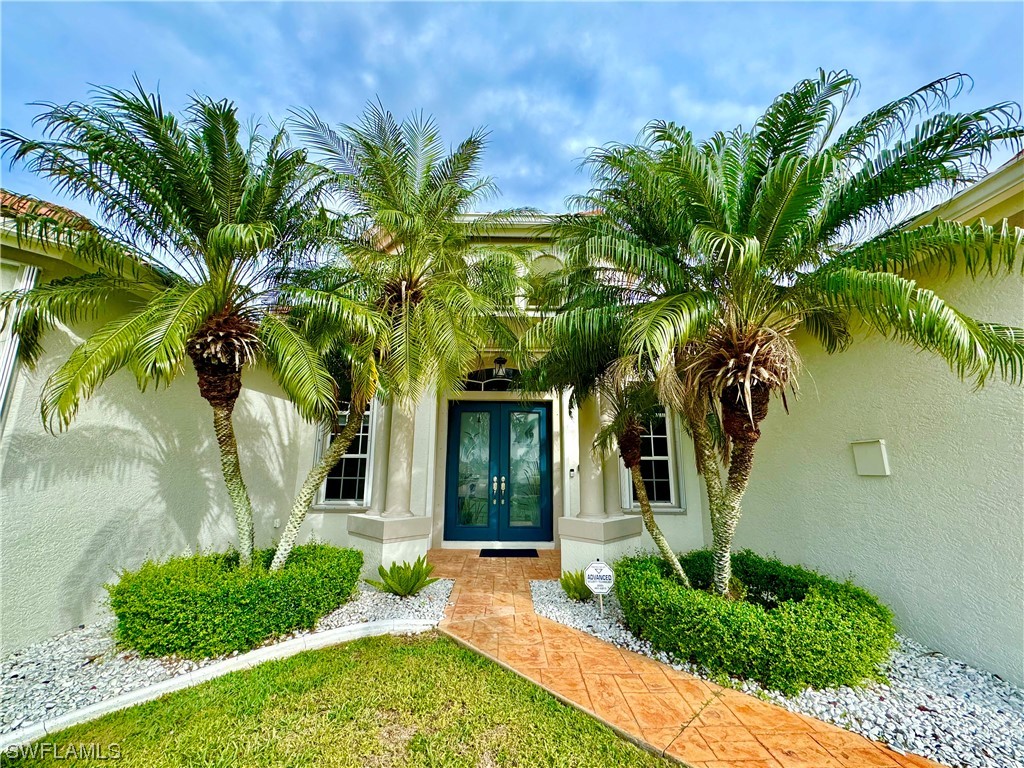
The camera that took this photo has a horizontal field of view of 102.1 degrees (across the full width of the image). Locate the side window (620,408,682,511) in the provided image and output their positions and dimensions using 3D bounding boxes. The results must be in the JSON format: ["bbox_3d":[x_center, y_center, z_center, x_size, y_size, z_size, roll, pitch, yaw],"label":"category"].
[{"bbox_3d":[2.413,1.185,7.235,1.050,1.950,0.150,0,-12,0],"label":"side window"}]

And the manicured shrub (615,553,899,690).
[{"bbox_3d":[1.988,1.966,3.807,1.920,0.500,2.350,0,-12,0],"label":"manicured shrub"}]

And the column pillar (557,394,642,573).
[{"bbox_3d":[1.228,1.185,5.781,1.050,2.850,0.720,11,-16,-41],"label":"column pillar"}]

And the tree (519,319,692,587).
[{"bbox_3d":[1.125,0.777,4.825,2.050,3.200,1.850,0,-12,0],"label":"tree"}]

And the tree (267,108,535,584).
[{"bbox_3d":[-1.329,-0.144,4.650,2.950,4.900,2.700,0,-12,0],"label":"tree"}]

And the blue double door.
[{"bbox_3d":[-0.219,1.523,7.364,1.900,2.430,0.120,0,-12,0],"label":"blue double door"}]

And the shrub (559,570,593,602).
[{"bbox_3d":[0.716,2.207,4.592,0.420,0.310,0.400,0,-12,0],"label":"shrub"}]

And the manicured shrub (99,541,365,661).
[{"bbox_3d":[-2.402,1.971,4.005,1.780,0.500,1.980,0,-12,0],"label":"manicured shrub"}]

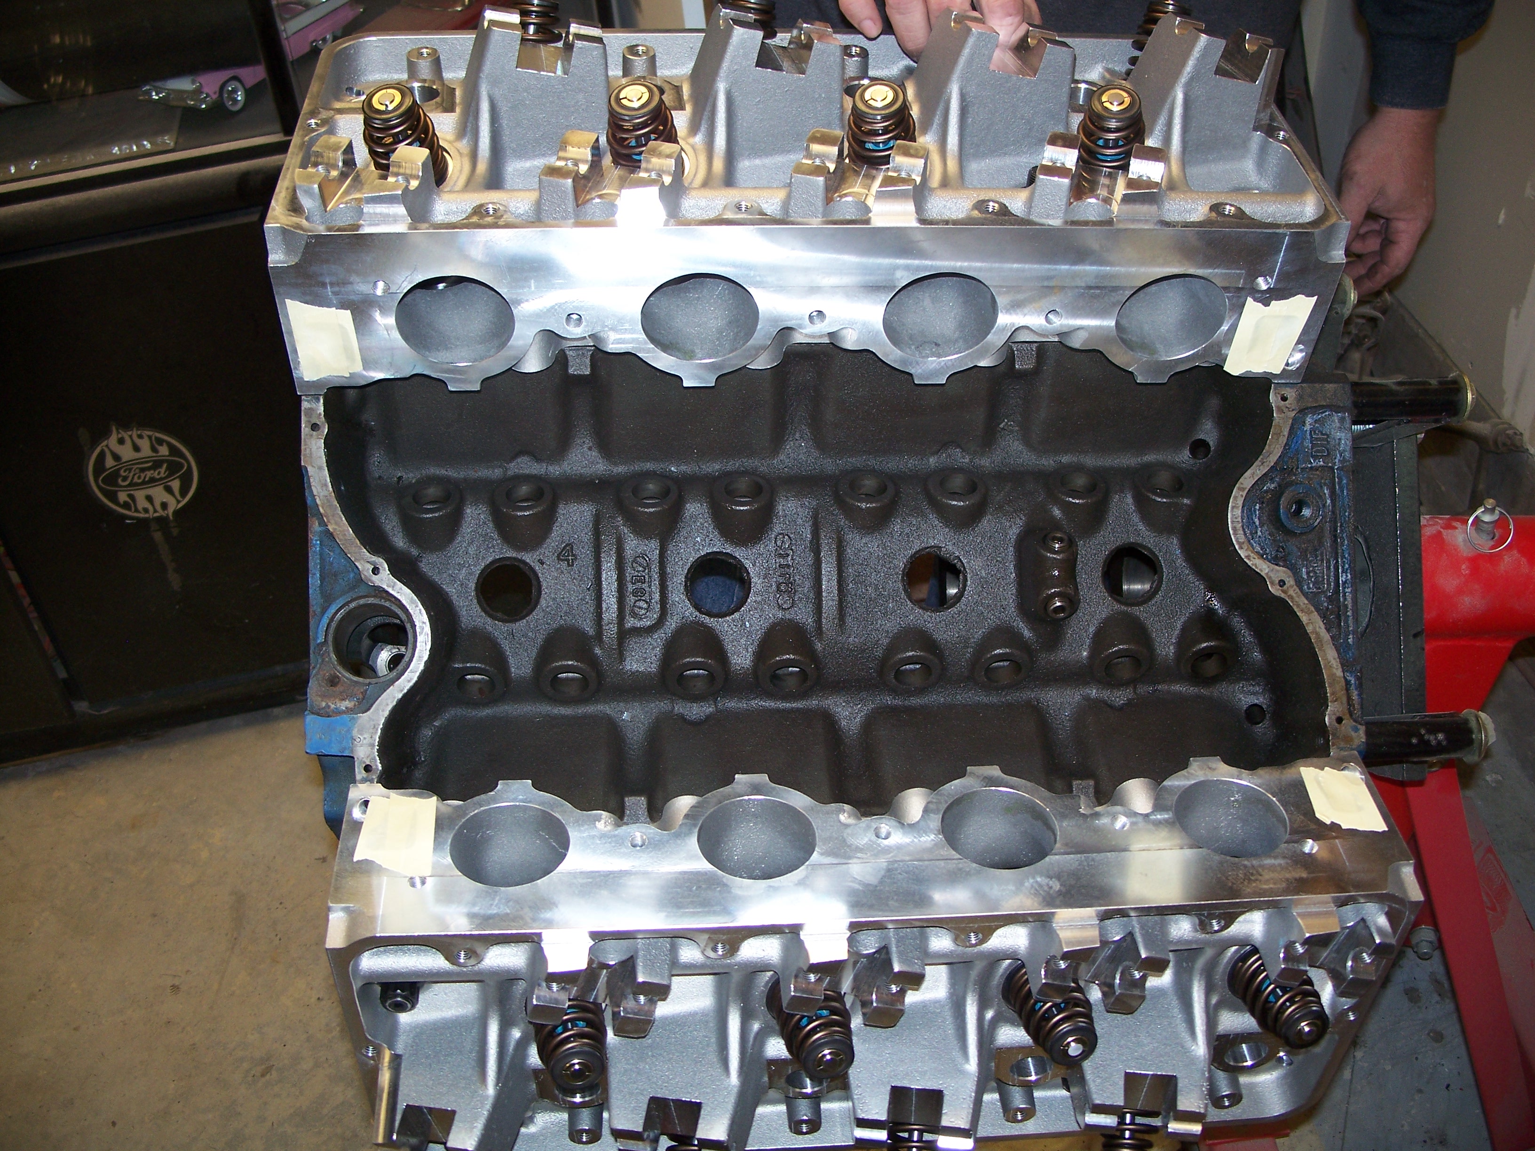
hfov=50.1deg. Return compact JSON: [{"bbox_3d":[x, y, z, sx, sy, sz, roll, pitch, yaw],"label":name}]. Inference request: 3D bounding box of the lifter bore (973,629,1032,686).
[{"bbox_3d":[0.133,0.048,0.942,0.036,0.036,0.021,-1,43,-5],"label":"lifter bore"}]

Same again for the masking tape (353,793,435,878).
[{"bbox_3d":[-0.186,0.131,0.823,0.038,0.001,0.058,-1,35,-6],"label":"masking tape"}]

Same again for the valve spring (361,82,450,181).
[{"bbox_3d":[-0.188,-0.227,0.841,0.037,0.054,0.037,-5,65,2],"label":"valve spring"}]

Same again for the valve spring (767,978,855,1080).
[{"bbox_3d":[0.024,0.232,0.841,0.037,0.037,0.054,-4,21,-14],"label":"valve spring"}]

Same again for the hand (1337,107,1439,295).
[{"bbox_3d":[0.448,-0.271,1.190,0.075,0.140,0.085,1,38,17],"label":"hand"}]

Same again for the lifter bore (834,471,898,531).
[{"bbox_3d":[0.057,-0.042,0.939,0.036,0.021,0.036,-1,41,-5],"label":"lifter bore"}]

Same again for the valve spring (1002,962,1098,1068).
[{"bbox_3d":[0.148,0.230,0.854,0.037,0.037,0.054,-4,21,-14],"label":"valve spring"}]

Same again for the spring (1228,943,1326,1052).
[{"bbox_3d":[0.271,0.224,0.862,0.036,0.036,0.049,-6,29,-14],"label":"spring"}]

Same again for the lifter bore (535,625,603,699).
[{"bbox_3d":[-0.112,0.051,0.936,0.037,0.037,0.030,-1,46,-6],"label":"lifter bore"}]

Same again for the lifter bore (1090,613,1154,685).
[{"bbox_3d":[0.203,0.043,0.950,0.036,0.036,0.027,-1,43,-5],"label":"lifter bore"}]

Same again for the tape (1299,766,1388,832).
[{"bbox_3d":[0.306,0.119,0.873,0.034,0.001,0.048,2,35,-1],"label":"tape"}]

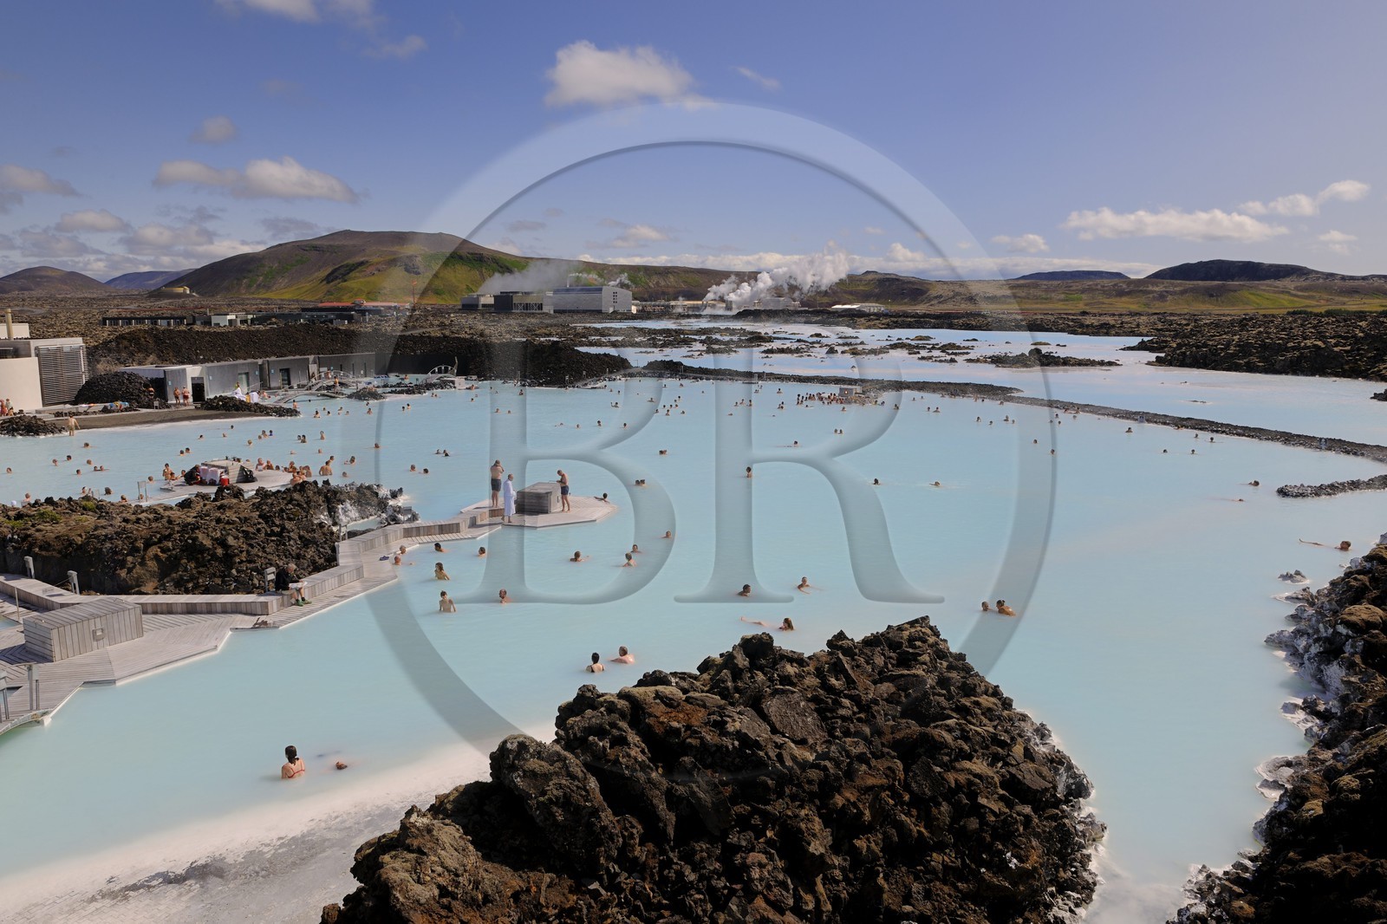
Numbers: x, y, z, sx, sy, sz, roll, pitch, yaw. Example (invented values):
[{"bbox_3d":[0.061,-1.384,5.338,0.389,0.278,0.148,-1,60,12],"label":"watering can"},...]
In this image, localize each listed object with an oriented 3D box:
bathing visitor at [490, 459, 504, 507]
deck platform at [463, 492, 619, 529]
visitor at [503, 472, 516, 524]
[{"bbox_3d":[-7.544,0.849,35.447,0.550,1.830,0.450,1,10,8],"label":"bathing visitor"},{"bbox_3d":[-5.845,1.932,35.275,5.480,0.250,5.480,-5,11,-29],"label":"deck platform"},{"bbox_3d":[-6.574,1.288,32.996,0.470,1.765,0.520,1,9,7],"label":"visitor"}]

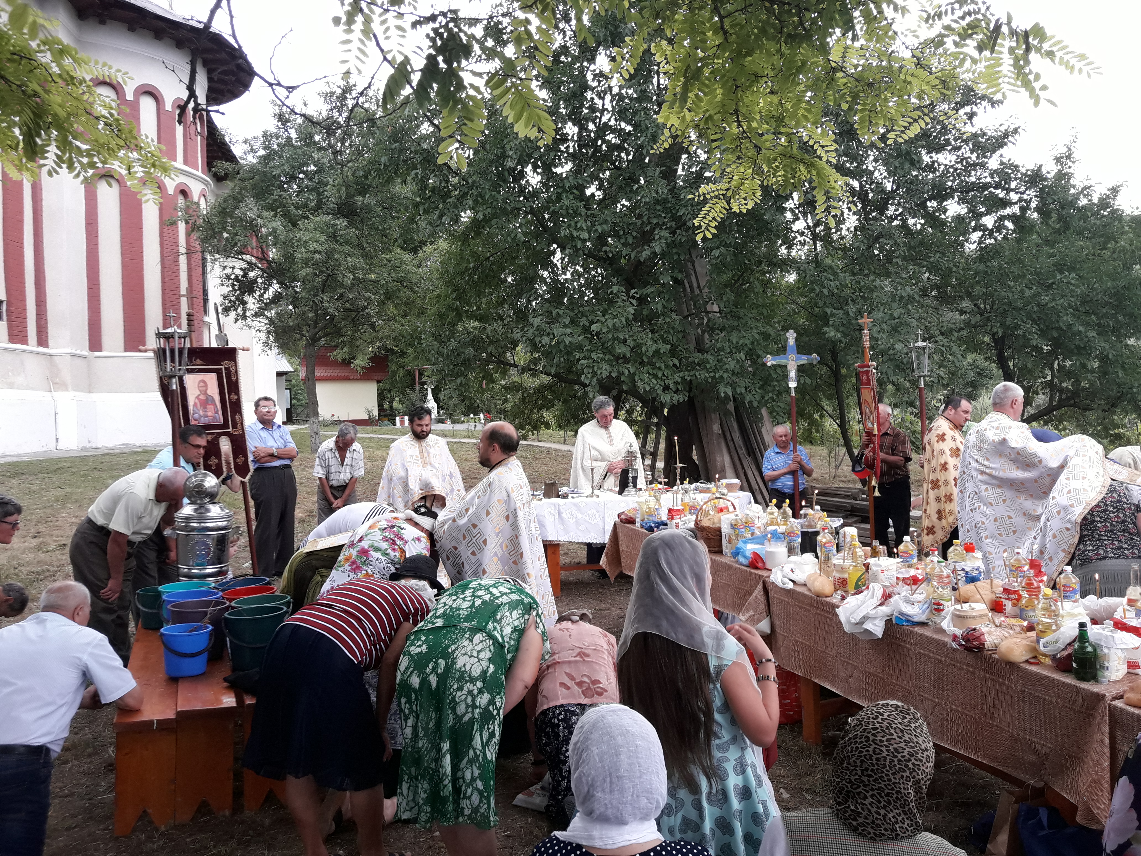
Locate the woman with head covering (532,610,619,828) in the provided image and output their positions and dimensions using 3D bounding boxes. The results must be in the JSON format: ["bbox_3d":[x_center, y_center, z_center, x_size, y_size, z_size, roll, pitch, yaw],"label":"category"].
[{"bbox_3d":[0.030,1.230,4.165,0.460,0.720,0.900,0,2,2],"label":"woman with head covering"}]

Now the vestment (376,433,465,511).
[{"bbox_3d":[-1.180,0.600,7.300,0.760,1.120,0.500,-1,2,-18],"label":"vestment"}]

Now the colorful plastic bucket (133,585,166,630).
[{"bbox_3d":[-2.211,0.960,4.940,0.240,0.200,0.235,-1,1,-24],"label":"colorful plastic bucket"}]

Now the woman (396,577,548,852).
[{"bbox_3d":[-0.300,1.068,3.300,0.470,1.070,0.770,0,2,18],"label":"woman"}]

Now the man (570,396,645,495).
[{"bbox_3d":[0.341,0.566,8.980,0.740,1.730,0.480,0,2,-9],"label":"man"}]

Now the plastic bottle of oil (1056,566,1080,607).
[{"bbox_3d":[1.943,0.678,3.580,0.081,0.275,0.081,0,2,18],"label":"plastic bottle of oil"}]

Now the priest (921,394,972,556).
[{"bbox_3d":[2.822,0.602,6.900,0.500,1.710,0.580,0,1,21],"label":"priest"}]

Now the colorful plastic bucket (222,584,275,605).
[{"bbox_3d":[-1.712,1.005,4.930,0.275,0.255,0.275,-1,2,0],"label":"colorful plastic bucket"}]

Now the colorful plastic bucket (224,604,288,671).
[{"bbox_3d":[-1.488,0.999,4.370,0.290,0.265,0.285,-1,2,-19],"label":"colorful plastic bucket"}]

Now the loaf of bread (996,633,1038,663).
[{"bbox_3d":[1.545,0.748,3.165,0.120,0.085,0.245,1,2,45],"label":"loaf of bread"}]

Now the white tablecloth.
[{"bbox_3d":[0.590,0.790,8.570,2.000,0.390,0.900,-1,2,-10],"label":"white tablecloth"}]

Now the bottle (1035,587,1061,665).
[{"bbox_3d":[1.738,0.720,3.360,0.083,0.275,0.083,0,2,0],"label":"bottle"}]

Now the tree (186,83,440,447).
[{"bbox_3d":[-6.990,-4.286,25.000,6.400,9.700,6.200,-1,1,0],"label":"tree"}]

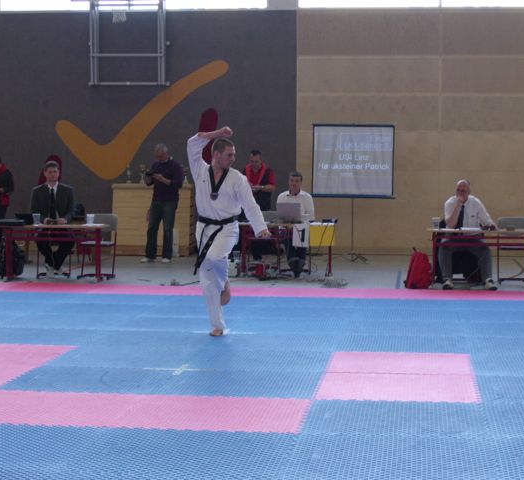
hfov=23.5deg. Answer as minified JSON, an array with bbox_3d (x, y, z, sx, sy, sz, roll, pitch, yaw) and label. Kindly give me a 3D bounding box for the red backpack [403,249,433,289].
[{"bbox_3d":[1.849,0.337,14.850,0.250,0.470,0.300,2,4,25],"label":"red backpack"}]

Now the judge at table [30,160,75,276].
[{"bbox_3d":[-2.675,-0.277,16.100,0.530,1.430,0.760,0,3,-6],"label":"judge at table"}]

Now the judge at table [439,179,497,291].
[{"bbox_3d":[2.460,-0.088,15.100,0.660,1.290,0.980,1,3,9],"label":"judge at table"}]

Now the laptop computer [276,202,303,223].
[{"bbox_3d":[0.360,-0.357,16.400,0.330,0.250,0.290,1,3,6],"label":"laptop computer"}]

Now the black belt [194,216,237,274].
[{"bbox_3d":[-0.382,0.042,10.300,0.345,0.460,0.300,0,3,-2],"label":"black belt"}]

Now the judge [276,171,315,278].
[{"bbox_3d":[0.445,-0.221,16.450,0.520,1.370,0.900,0,3,3],"label":"judge"}]

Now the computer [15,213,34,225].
[{"bbox_3d":[-2.965,-0.268,15.800,0.310,0.160,0.250,1,3,18],"label":"computer"}]

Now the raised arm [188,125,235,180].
[{"bbox_3d":[-0.424,-0.707,10.300,0.380,0.440,0.260,0,3,-6],"label":"raised arm"}]

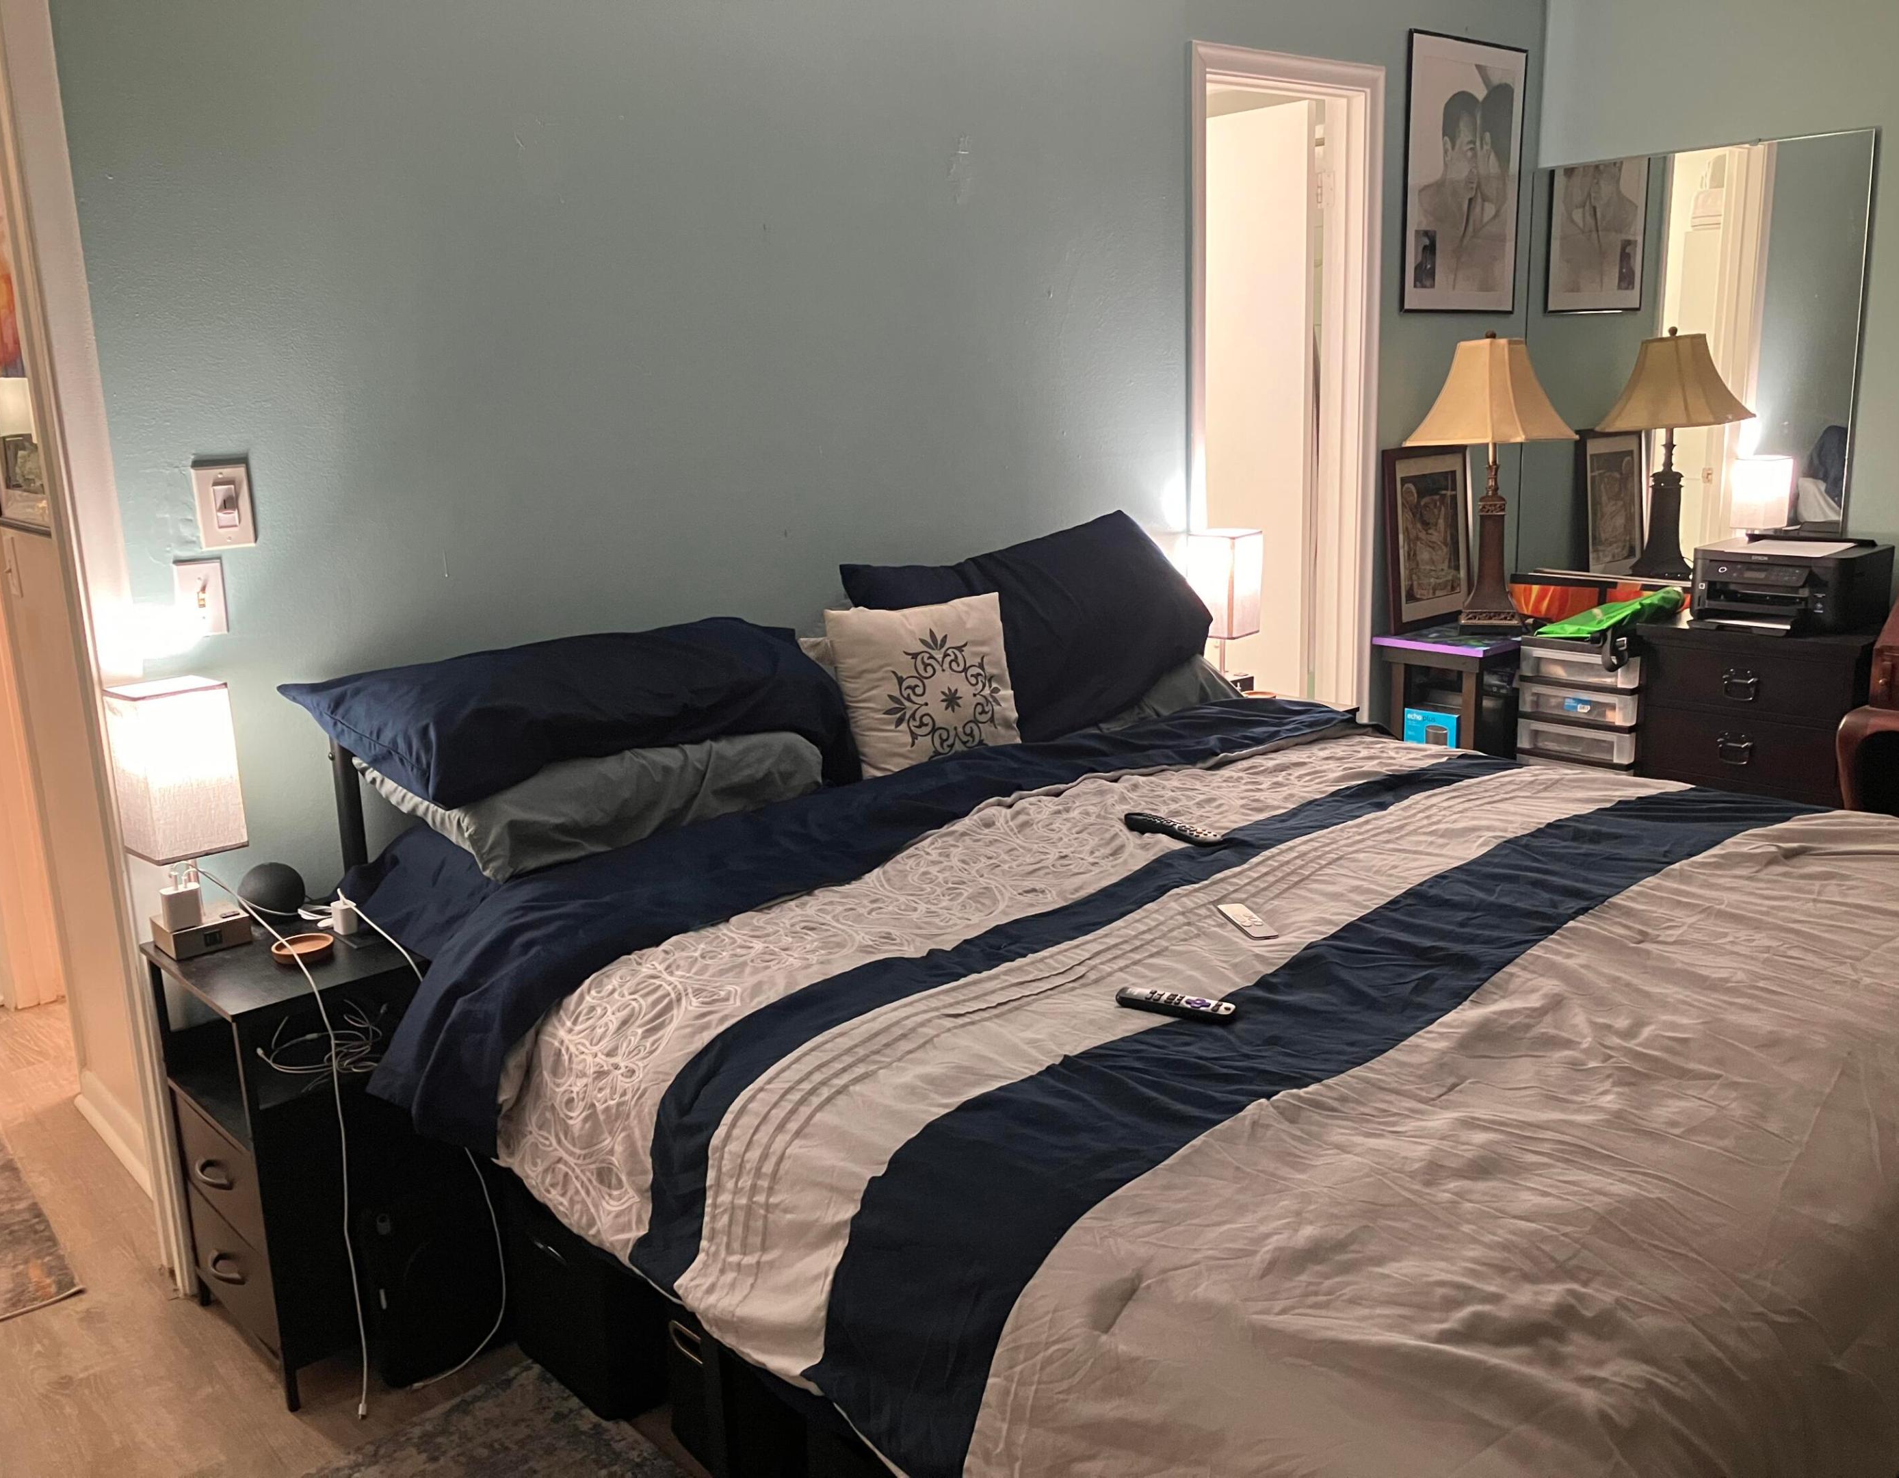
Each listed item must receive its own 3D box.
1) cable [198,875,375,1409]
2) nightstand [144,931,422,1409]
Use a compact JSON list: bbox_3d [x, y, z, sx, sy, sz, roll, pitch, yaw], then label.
[{"bbox_3d":[-0.940,0.567,2.320,0.085,0.720,0.400,-13,17,-39],"label":"cable"},{"bbox_3d":[-0.959,0.605,2.425,0.300,0.600,0.400,-13,17,-39],"label":"nightstand"}]

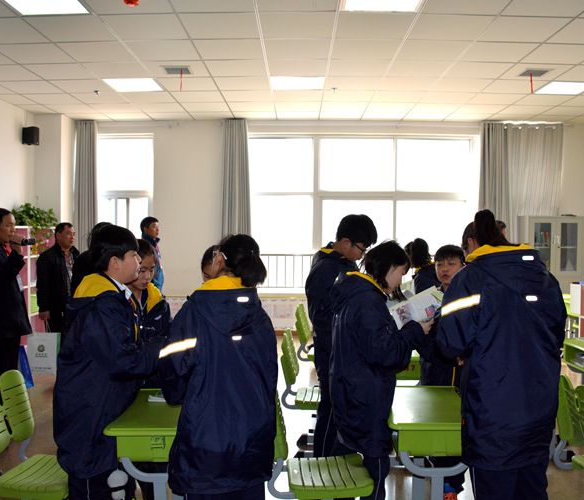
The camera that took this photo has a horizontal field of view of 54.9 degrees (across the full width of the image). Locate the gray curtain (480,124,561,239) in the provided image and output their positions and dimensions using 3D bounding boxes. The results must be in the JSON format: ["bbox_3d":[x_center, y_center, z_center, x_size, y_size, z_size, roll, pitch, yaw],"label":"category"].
[{"bbox_3d":[3.297,-0.464,8.063,1.200,2.800,0.160,0,2,1],"label":"gray curtain"}]

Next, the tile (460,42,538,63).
[{"bbox_3d":[1.848,-1.775,5.040,0.600,0.020,0.600,0,2,1],"label":"tile"}]

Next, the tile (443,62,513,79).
[{"bbox_3d":[1.857,-1.813,5.621,0.600,0.020,0.600,0,2,1],"label":"tile"}]

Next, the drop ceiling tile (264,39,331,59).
[{"bbox_3d":[0.048,-1.804,5.042,0.600,0.020,0.600,0,2,1],"label":"drop ceiling tile"}]

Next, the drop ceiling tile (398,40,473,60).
[{"bbox_3d":[1.248,-1.789,5.031,0.600,0.020,0.600,0,2,1],"label":"drop ceiling tile"}]

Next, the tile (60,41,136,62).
[{"bbox_3d":[-1.745,-1.796,5.071,0.600,0.020,0.600,0,2,1],"label":"tile"}]

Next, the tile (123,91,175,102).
[{"bbox_3d":[-1.732,-1.874,6.863,0.600,0.020,0.600,0,2,1],"label":"tile"}]

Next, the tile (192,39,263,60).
[{"bbox_3d":[-0.554,-1.805,5.049,0.600,0.020,0.600,0,2,1],"label":"tile"}]

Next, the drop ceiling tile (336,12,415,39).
[{"bbox_3d":[0.643,-1.773,4.436,0.600,0.020,0.600,0,2,1],"label":"drop ceiling tile"}]

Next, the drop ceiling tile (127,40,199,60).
[{"bbox_3d":[-1.154,-1.807,5.064,0.600,0.025,0.600,0,2,1],"label":"drop ceiling tile"}]

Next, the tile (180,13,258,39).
[{"bbox_3d":[-0.559,-1.780,4.455,0.600,0.020,0.600,0,2,1],"label":"tile"}]

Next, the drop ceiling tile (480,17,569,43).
[{"bbox_3d":[1.841,-1.769,4.422,0.600,0.020,0.600,0,2,1],"label":"drop ceiling tile"}]

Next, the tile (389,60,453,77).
[{"bbox_3d":[1.243,-1.791,5.553,0.600,0.020,0.600,0,2,1],"label":"tile"}]

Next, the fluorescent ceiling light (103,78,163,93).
[{"bbox_3d":[-1.736,-1.857,6.272,0.600,0.070,0.600,0,2,1],"label":"fluorescent ceiling light"}]

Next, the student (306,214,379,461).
[{"bbox_3d":[0.312,0.633,3.223,0.460,1.670,0.520,1,2,10],"label":"student"}]

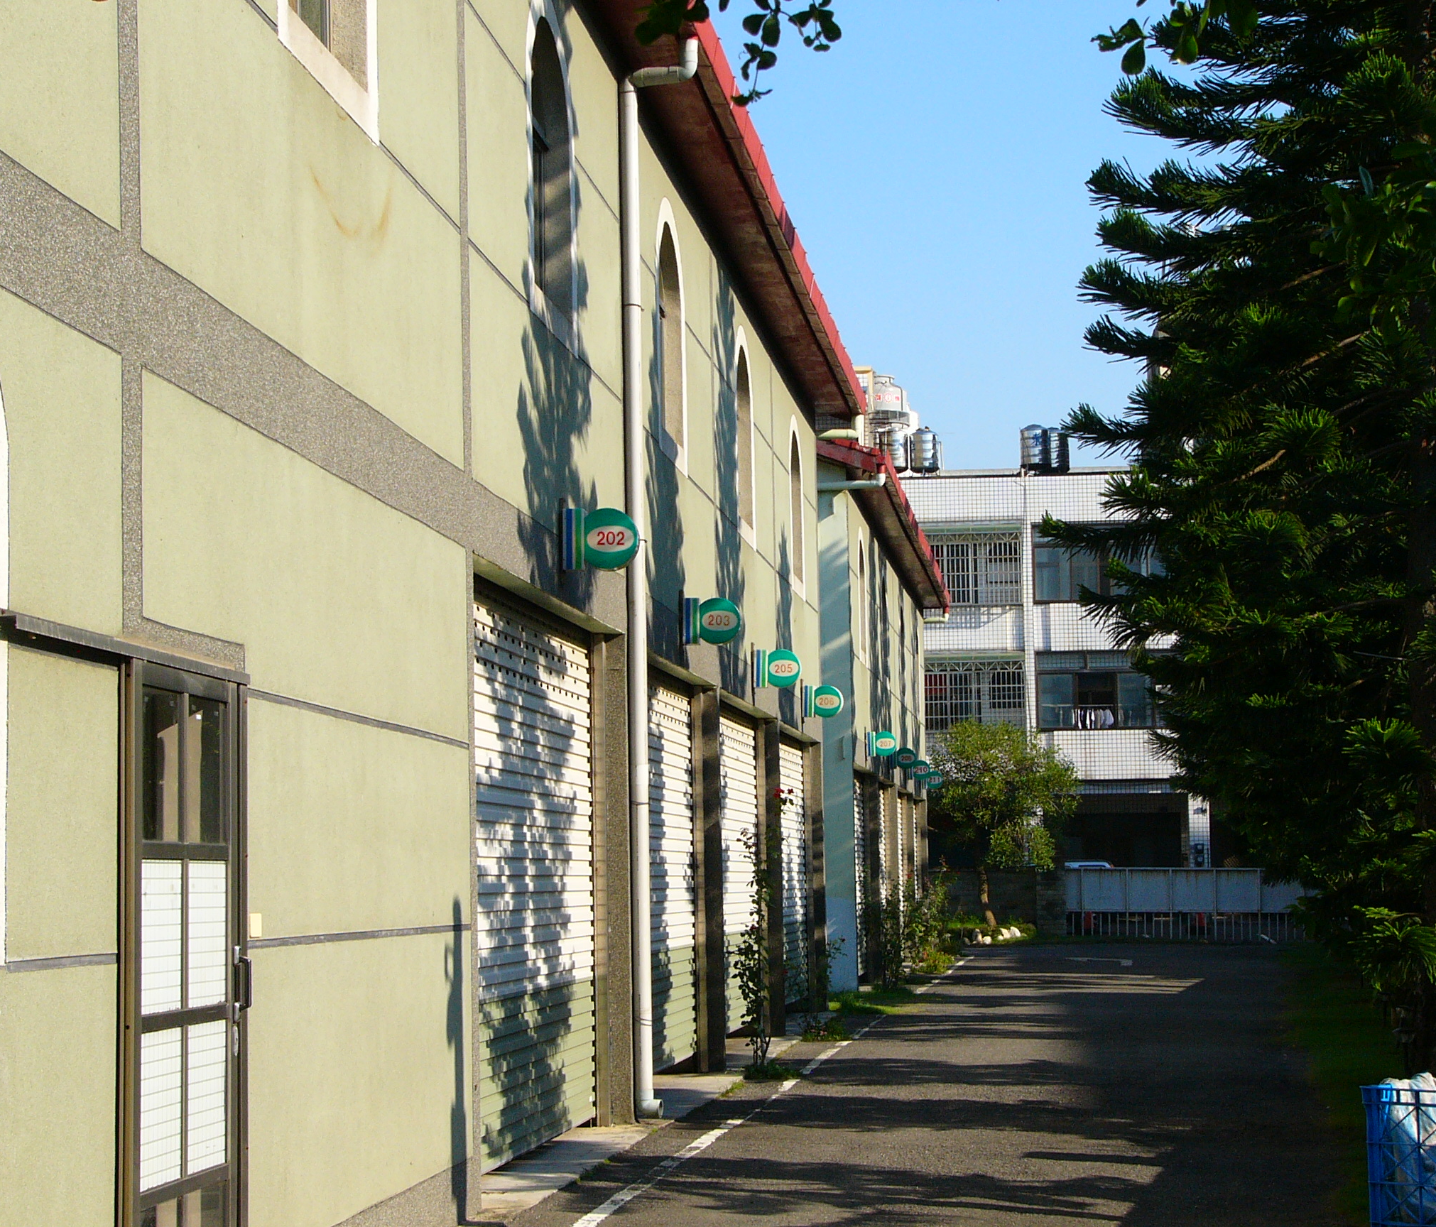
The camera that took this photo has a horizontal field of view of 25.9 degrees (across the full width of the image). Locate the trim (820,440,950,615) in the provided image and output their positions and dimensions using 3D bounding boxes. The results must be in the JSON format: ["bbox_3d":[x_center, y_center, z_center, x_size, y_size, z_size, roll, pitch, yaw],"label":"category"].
[{"bbox_3d":[3.038,-1.171,52.477,0.950,0.520,23.800,-1,-5,6],"label":"trim"}]

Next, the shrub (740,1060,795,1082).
[{"bbox_3d":[0.397,3.444,23.579,0.420,0.150,0.380,-1,-5,6],"label":"shrub"}]

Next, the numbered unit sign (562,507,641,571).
[{"bbox_3d":[-0.643,-0.422,17.244,0.430,0.355,0.100,-1,-5,6],"label":"numbered unit sign"}]

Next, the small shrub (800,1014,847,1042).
[{"bbox_3d":[1.014,3.927,29.612,0.460,0.230,0.420,-1,-5,6],"label":"small shrub"}]

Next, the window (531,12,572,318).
[{"bbox_3d":[-0.997,-2.475,17.289,0.200,1.530,1.400,-1,-5,6],"label":"window"}]

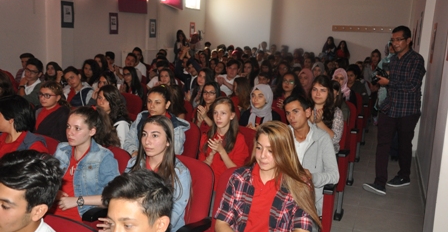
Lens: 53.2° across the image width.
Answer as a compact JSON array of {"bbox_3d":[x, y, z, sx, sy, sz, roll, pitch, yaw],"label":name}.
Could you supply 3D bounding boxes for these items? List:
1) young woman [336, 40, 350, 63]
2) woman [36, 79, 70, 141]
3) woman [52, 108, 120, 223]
[{"bbox_3d":[3.255,-1.369,12.454,0.414,1.497,0.295,6,12,20],"label":"young woman"},{"bbox_3d":[-1.630,0.290,3.933,0.470,1.150,0.760,7,9,30],"label":"woman"},{"bbox_3d":[-0.994,0.534,2.784,0.480,1.150,0.760,7,9,30],"label":"woman"}]

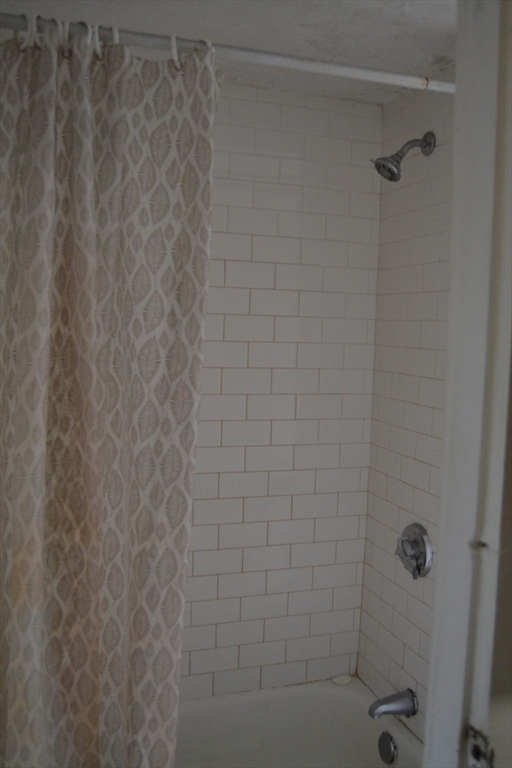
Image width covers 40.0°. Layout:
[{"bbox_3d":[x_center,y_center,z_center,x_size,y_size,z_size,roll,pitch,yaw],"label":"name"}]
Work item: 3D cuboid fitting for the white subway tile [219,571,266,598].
[{"bbox_3d":[-0.042,0.614,2.155,0.152,0.076,0.009,0,5,-18],"label":"white subway tile"}]

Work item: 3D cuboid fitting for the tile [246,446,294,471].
[{"bbox_3d":[0.040,0.223,2.122,0.153,0.076,0.009,0,5,-19],"label":"tile"}]

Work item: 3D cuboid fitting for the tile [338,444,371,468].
[{"bbox_3d":[0.313,0.227,2.231,0.104,0.076,0.008,0,5,-19],"label":"tile"}]

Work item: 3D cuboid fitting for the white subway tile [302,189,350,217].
[{"bbox_3d":[0.212,-0.549,2.124,0.154,0.076,0.008,0,5,-19],"label":"white subway tile"}]

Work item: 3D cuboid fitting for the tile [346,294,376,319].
[{"bbox_3d":[0.325,-0.240,2.183,0.104,0.075,0.010,0,5,-18],"label":"tile"}]

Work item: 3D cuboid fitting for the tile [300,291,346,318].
[{"bbox_3d":[0.203,-0.241,2.155,0.152,0.076,0.009,0,5,-18],"label":"tile"}]

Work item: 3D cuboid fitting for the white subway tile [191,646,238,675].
[{"bbox_3d":[-0.125,0.833,2.132,0.153,0.076,0.009,0,5,-18],"label":"white subway tile"}]

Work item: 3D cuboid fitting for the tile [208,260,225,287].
[{"bbox_3d":[-0.165,-0.321,2.024,0.152,0.076,0.009,0,5,-18],"label":"tile"}]

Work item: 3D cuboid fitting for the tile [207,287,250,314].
[{"bbox_3d":[-0.092,-0.242,2.056,0.152,0.076,0.009,0,5,-18],"label":"tile"}]

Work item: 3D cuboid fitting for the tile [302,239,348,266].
[{"bbox_3d":[0.209,-0.395,2.137,0.154,0.076,0.008,0,5,-19],"label":"tile"}]

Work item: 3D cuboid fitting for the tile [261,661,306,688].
[{"bbox_3d":[0.088,0.917,2.225,0.152,0.075,0.009,0,5,-18],"label":"tile"}]

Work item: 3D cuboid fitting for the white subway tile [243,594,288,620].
[{"bbox_3d":[0.027,0.689,2.179,0.154,0.076,0.008,0,5,-19],"label":"white subway tile"}]

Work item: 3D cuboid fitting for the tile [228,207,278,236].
[{"bbox_3d":[-0.013,-0.473,2.048,0.152,0.075,0.010,0,5,-18],"label":"tile"}]

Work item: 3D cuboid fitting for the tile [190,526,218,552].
[{"bbox_3d":[-0.186,0.451,2.065,0.152,0.075,0.009,0,5,-19],"label":"tile"}]

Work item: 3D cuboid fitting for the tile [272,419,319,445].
[{"bbox_3d":[0.119,0.148,2.153,0.152,0.076,0.008,0,5,-18],"label":"tile"}]

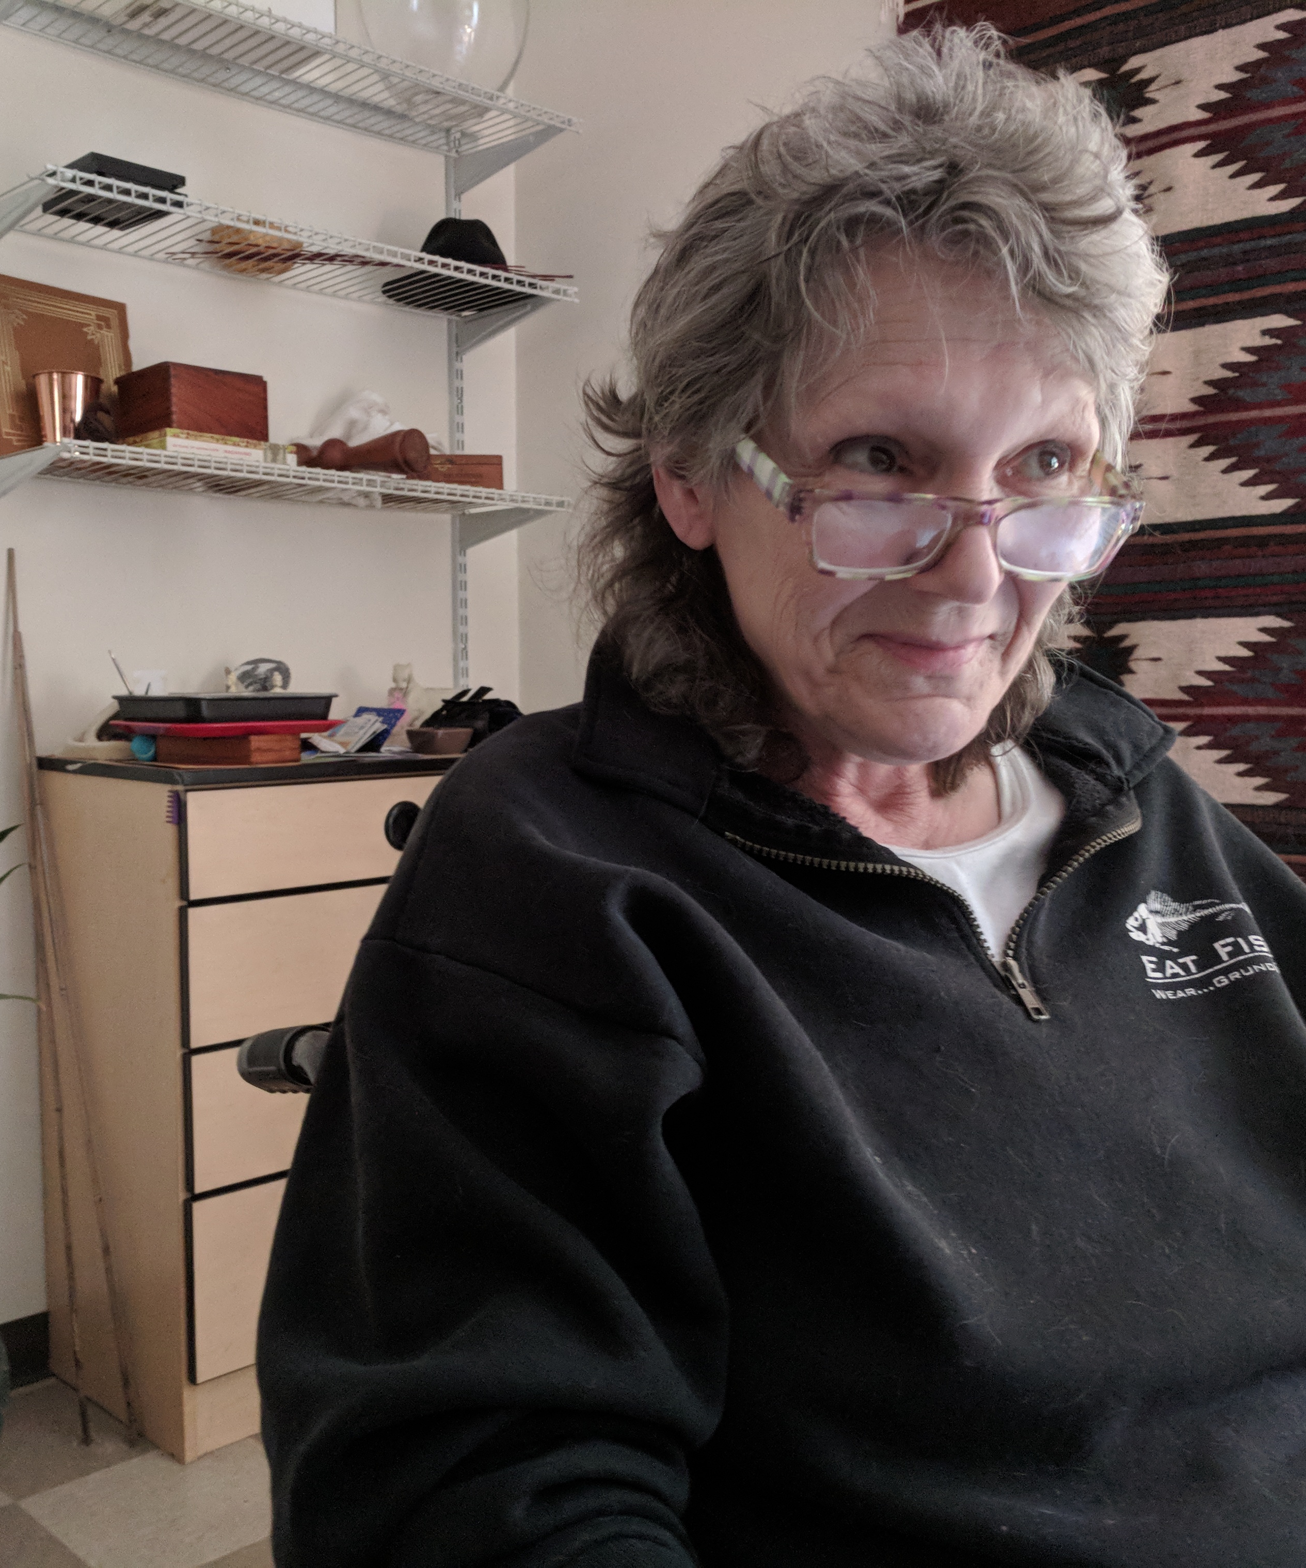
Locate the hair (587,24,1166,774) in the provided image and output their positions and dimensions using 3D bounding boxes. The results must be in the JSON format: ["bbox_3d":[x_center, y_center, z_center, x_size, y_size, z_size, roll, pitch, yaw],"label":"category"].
[{"bbox_3d":[0.097,-0.147,0.625,0.215,0.290,0.235,-1,11,-17],"label":"hair"}]

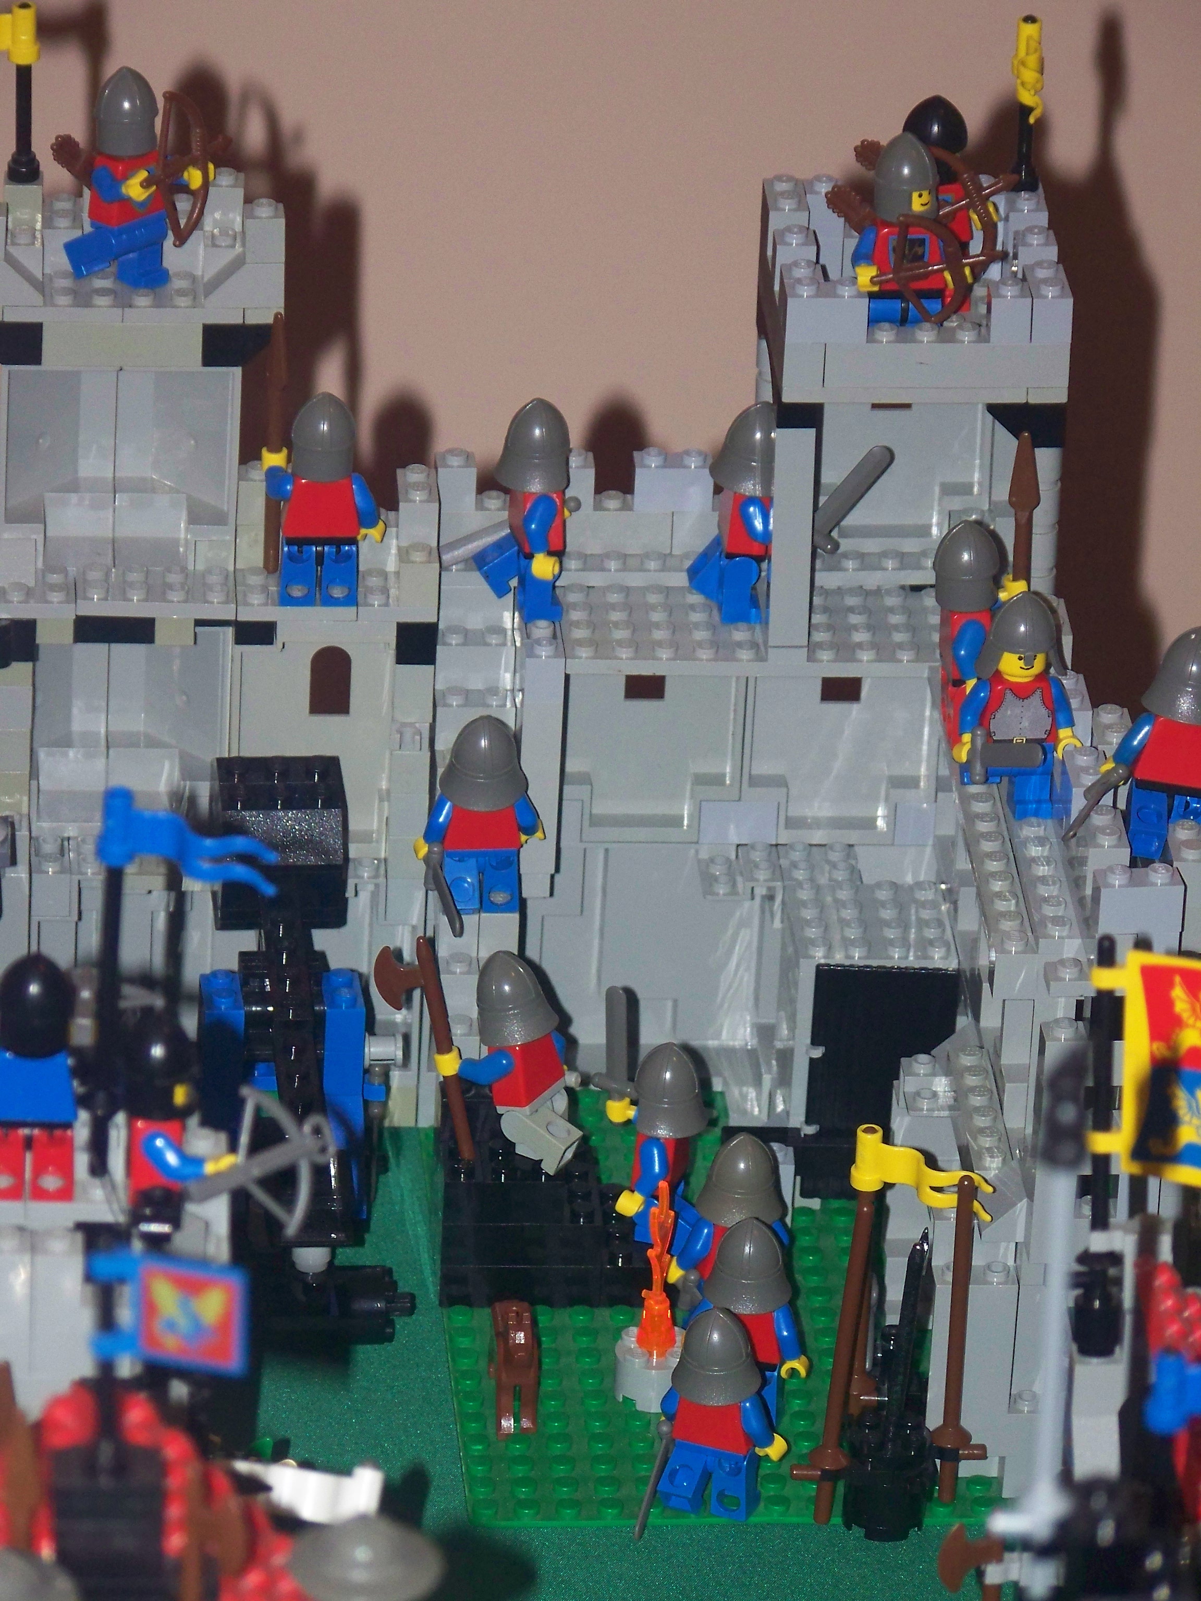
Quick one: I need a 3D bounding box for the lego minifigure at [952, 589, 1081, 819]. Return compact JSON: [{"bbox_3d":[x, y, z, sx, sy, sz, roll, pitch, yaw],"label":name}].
[{"bbox_3d":[0.079,-0.019,1.845,0.025,0.045,0.018,0,27,-5],"label":"lego minifigure"}]

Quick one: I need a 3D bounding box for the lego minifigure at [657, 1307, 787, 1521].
[{"bbox_3d":[0.022,0.116,1.843,0.026,0.047,0.017,12,33,17],"label":"lego minifigure"}]

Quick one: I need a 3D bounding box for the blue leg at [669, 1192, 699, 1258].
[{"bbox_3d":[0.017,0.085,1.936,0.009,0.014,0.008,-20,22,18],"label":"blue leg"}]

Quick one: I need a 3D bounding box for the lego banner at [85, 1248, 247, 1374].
[{"bbox_3d":[-0.066,0.079,1.486,0.024,0.019,0.004,7,28,8],"label":"lego banner"}]

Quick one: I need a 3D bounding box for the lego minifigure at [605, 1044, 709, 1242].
[{"bbox_3d":[0.011,0.069,1.915,0.022,0.046,0.025,9,28,13],"label":"lego minifigure"}]

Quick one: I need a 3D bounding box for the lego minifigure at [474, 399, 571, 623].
[{"bbox_3d":[-0.013,-0.059,1.923,0.021,0.046,0.025,-3,28,-11],"label":"lego minifigure"}]

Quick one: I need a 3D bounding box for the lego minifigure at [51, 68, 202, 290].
[{"bbox_3d":[-0.093,-0.123,1.909,0.026,0.046,0.024,22,33,34],"label":"lego minifigure"}]

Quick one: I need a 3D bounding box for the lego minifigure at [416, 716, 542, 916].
[{"bbox_3d":[-0.024,0.003,1.908,0.026,0.046,0.017,-1,32,-6],"label":"lego minifigure"}]

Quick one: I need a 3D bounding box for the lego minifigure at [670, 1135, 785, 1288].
[{"bbox_3d":[0.028,0.086,1.901,0.026,0.046,0.017,-5,27,-14],"label":"lego minifigure"}]

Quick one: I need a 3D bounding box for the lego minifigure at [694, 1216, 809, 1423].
[{"bbox_3d":[0.028,0.099,1.875,0.025,0.044,0.016,7,28,8],"label":"lego minifigure"}]

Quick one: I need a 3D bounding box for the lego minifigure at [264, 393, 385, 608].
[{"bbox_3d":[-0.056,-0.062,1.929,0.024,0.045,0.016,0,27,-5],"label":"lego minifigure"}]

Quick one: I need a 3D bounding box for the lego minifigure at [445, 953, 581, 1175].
[{"bbox_3d":[-0.015,0.051,1.905,0.024,0.047,0.025,8,25,37],"label":"lego minifigure"}]

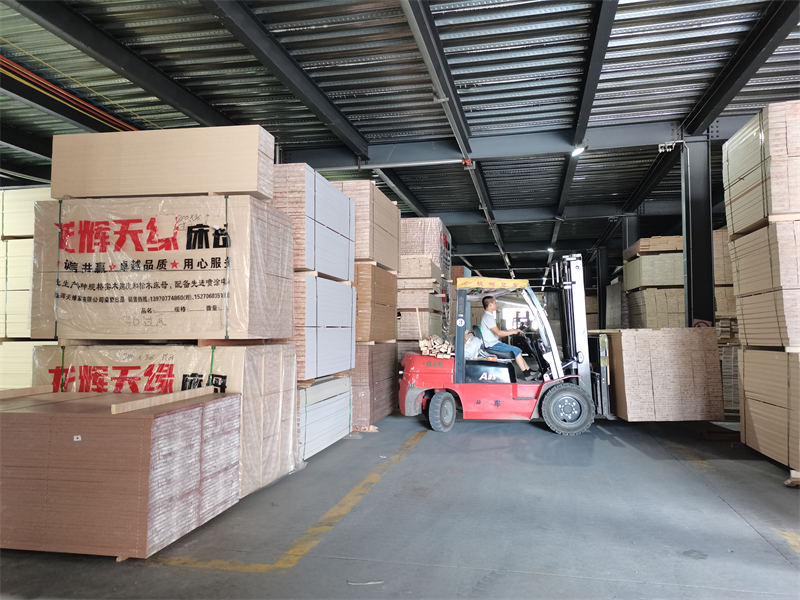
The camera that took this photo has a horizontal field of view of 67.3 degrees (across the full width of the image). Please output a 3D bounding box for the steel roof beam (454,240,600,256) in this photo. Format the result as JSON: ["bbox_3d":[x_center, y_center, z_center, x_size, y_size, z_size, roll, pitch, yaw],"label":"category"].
[{"bbox_3d":[4.263,-1.986,22.555,6.100,0.400,0.200,-1,-3,12],"label":"steel roof beam"}]

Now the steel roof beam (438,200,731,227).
[{"bbox_3d":[4.438,-2.336,16.187,8.200,0.400,0.200,-1,-3,12],"label":"steel roof beam"}]

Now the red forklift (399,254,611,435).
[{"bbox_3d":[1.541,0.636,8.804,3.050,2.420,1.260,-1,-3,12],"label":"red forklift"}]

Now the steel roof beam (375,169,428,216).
[{"bbox_3d":[0.171,-2.486,13.898,0.160,0.300,5.900,-1,-3,12],"label":"steel roof beam"}]

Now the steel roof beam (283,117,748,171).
[{"bbox_3d":[1.680,-2.628,10.328,7.850,0.400,0.200,-1,-3,12],"label":"steel roof beam"}]

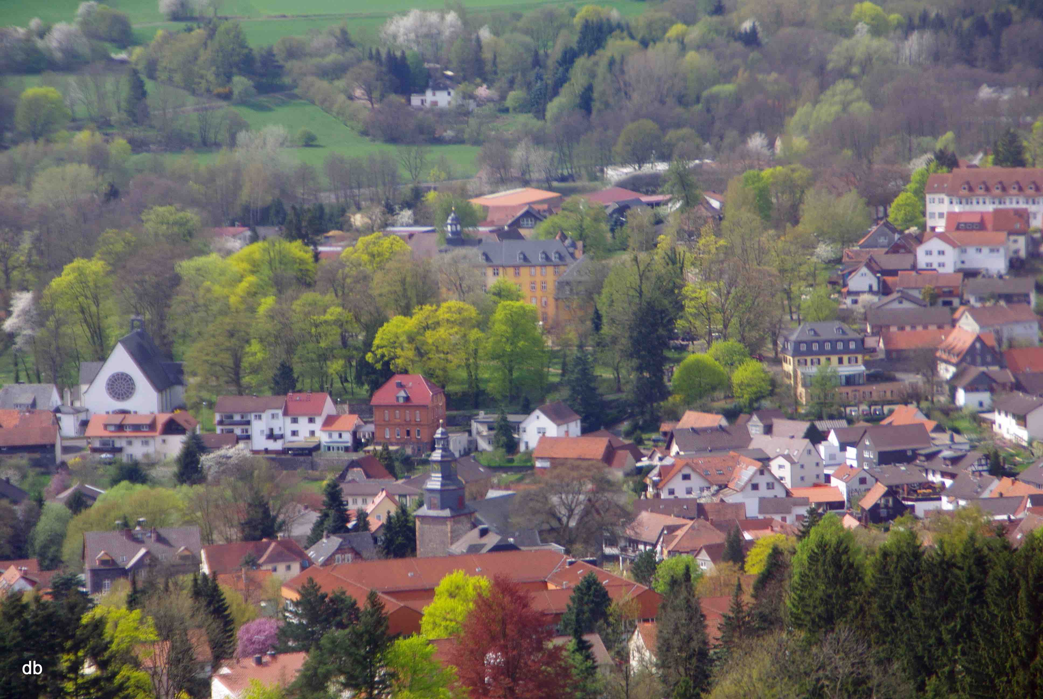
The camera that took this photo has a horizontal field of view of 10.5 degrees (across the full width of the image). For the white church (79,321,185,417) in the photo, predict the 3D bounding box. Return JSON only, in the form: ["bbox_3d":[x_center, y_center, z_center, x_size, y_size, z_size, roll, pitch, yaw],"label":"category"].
[{"bbox_3d":[-84.970,4.650,1234.630,22.500,20.500,22.000,0,6,11],"label":"white church"}]

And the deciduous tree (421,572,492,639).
[{"bbox_3d":[-10.350,42.890,915.000,12.130,13.940,11.280,-2,7,0],"label":"deciduous tree"}]

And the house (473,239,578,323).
[{"bbox_3d":[1.068,-15.336,1348.000,24.000,20.500,12.000,-1,5,0],"label":"house"}]

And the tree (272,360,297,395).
[{"bbox_3d":[-48.930,6.380,1165.000,5.040,8.230,4.880,-2,7,0],"label":"tree"}]

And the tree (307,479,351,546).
[{"bbox_3d":[-35.435,30.404,1040.000,8.090,13.120,8.090,-1,5,0],"label":"tree"}]

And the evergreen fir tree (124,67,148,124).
[{"bbox_3d":[-122.790,-80.748,1800.000,7.780,17.800,7.780,-1,5,0],"label":"evergreen fir tree"}]

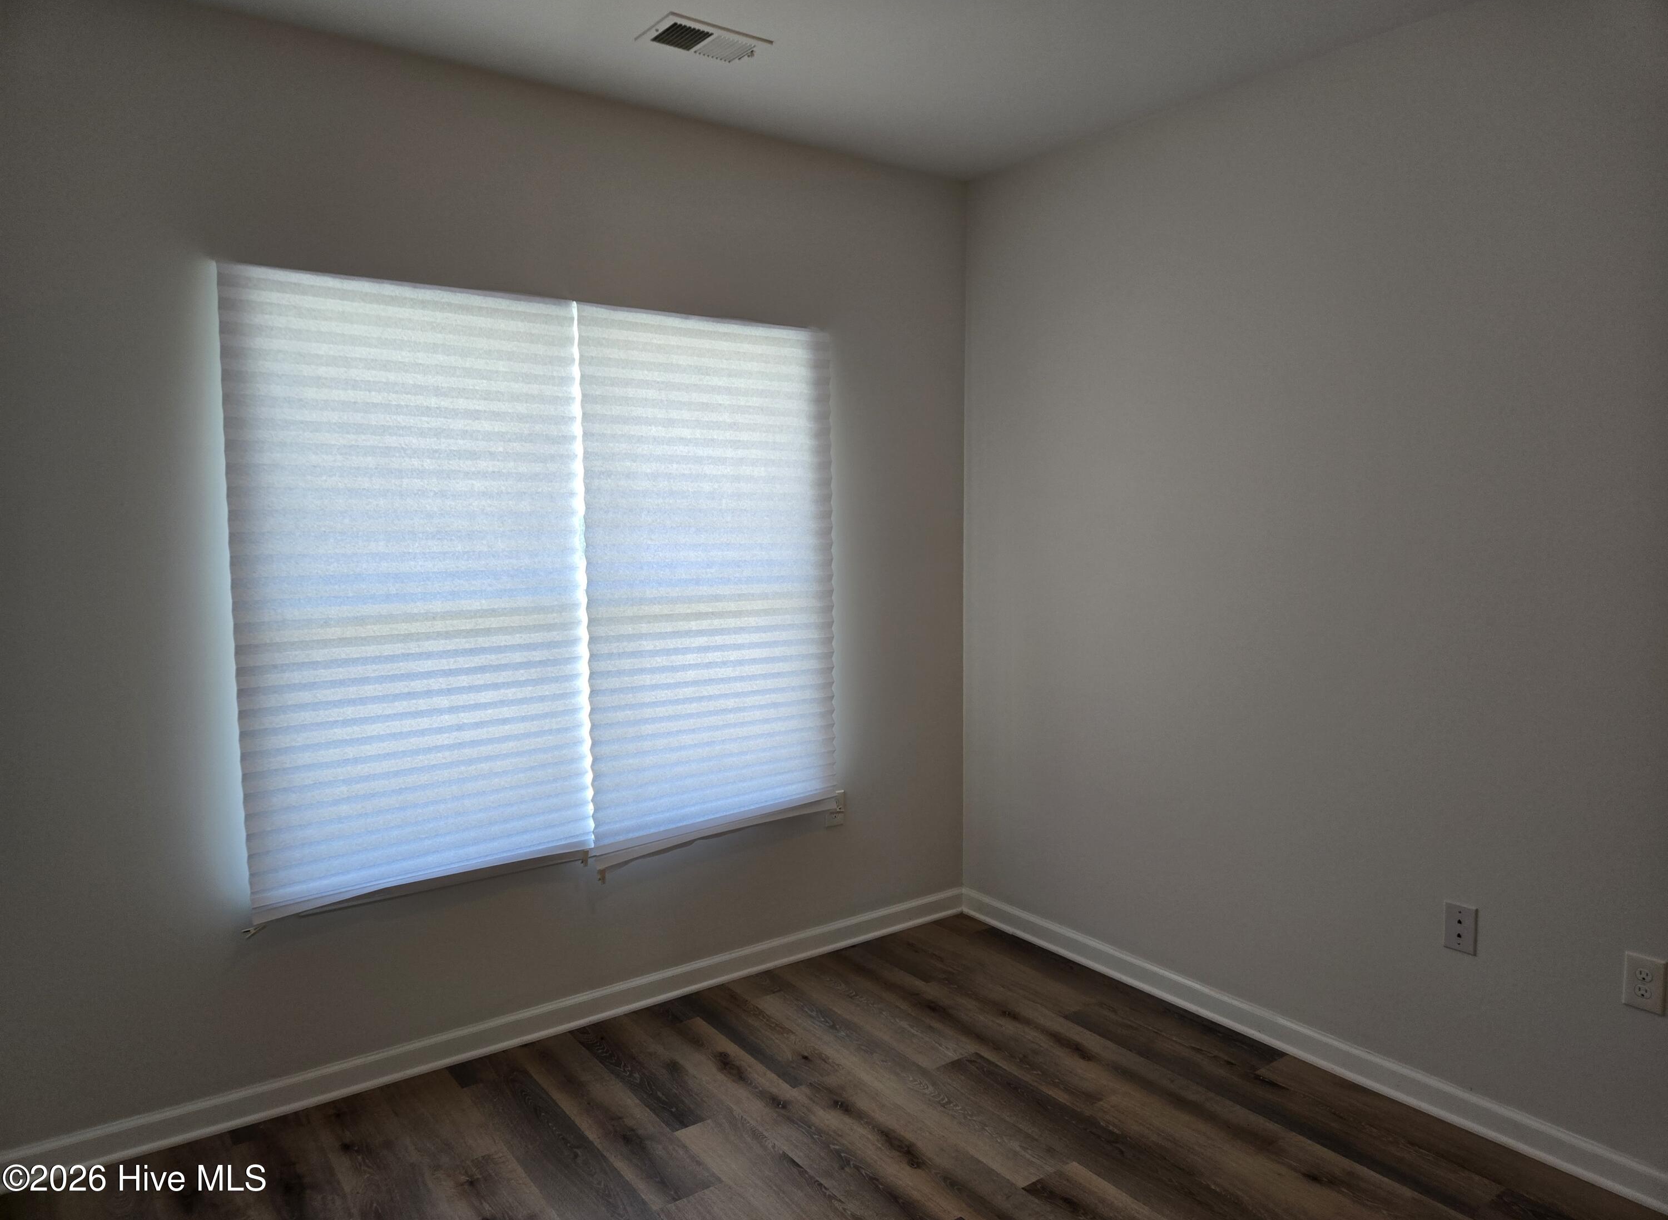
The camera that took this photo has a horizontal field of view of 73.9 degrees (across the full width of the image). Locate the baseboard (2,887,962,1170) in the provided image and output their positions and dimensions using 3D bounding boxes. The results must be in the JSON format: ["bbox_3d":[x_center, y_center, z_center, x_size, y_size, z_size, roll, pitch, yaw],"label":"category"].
[{"bbox_3d":[-0.727,1.204,3.356,3.030,0.100,0.020,-4,6,-36],"label":"baseboard"}]

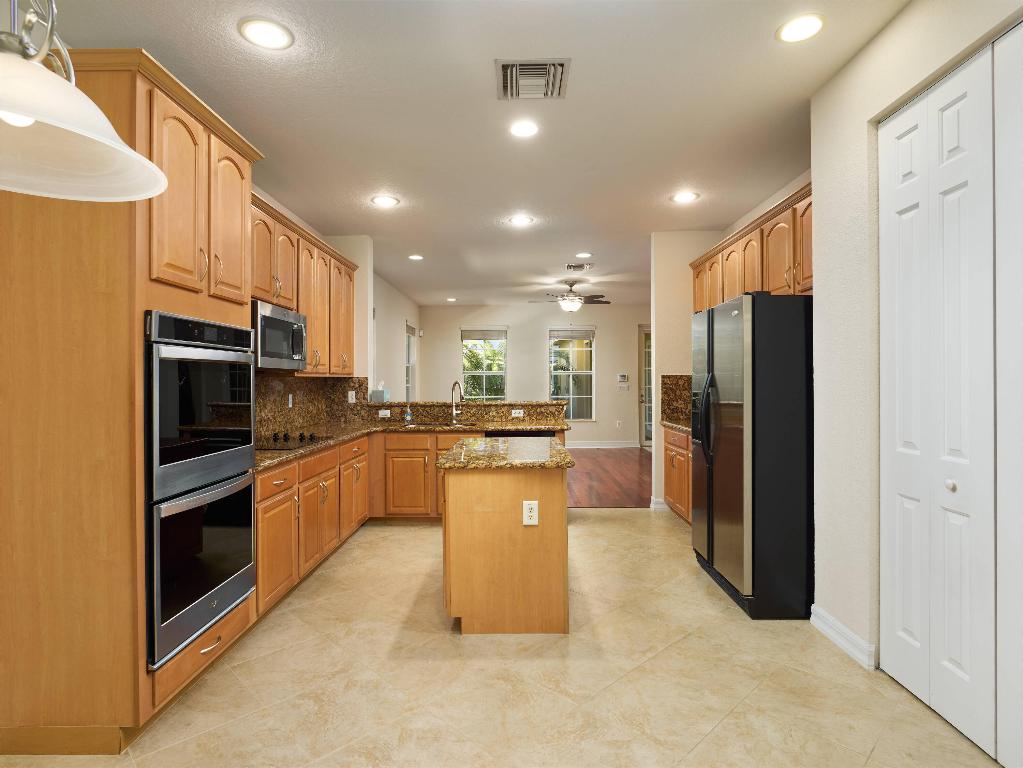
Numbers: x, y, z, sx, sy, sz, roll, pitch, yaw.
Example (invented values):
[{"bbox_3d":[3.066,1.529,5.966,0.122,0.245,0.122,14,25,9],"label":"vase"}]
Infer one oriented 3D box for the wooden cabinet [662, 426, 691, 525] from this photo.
[{"bbox_3d":[1.830,0.815,4.952,0.600,0.776,0.820,0,0,1],"label":"wooden cabinet"}]

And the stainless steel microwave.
[{"bbox_3d":[-1.728,-0.301,3.630,0.370,0.420,0.750,0,0,1],"label":"stainless steel microwave"}]

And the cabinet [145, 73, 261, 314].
[{"bbox_3d":[-1.598,-0.718,2.288,0.610,0.820,0.830,0,0,1],"label":"cabinet"}]

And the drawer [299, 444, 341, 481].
[{"bbox_3d":[-1.523,0.542,3.574,0.500,0.136,0.705,0,0,1],"label":"drawer"}]

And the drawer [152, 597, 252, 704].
[{"bbox_3d":[-1.555,1.125,2.331,0.530,0.150,0.710,0,0,0],"label":"drawer"}]

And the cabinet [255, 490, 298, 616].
[{"bbox_3d":[-1.615,0.925,3.020,0.620,0.585,0.520,0,0,0],"label":"cabinet"}]

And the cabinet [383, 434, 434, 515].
[{"bbox_3d":[-0.927,0.831,5.138,0.458,0.776,0.600,0,0,1],"label":"cabinet"}]

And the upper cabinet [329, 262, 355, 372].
[{"bbox_3d":[-1.747,-0.608,5.056,0.335,1.070,0.690,0,0,0],"label":"upper cabinet"}]

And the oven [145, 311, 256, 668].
[{"bbox_3d":[-1.575,0.388,2.345,0.610,1.310,0.757,0,0,0],"label":"oven"}]

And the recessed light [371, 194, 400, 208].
[{"bbox_3d":[-1.053,-1.508,4.415,0.240,0.030,0.240,0,0,1],"label":"recessed light"}]

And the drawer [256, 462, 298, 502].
[{"bbox_3d":[-1.550,0.549,3.017,0.530,0.135,0.495,0,0,0],"label":"drawer"}]

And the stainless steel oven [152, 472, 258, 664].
[{"bbox_3d":[-1.565,0.737,2.327,0.600,0.604,0.749,0,0,1],"label":"stainless steel oven"}]

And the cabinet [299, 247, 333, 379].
[{"bbox_3d":[-1.753,-0.604,4.371,0.335,1.070,0.680,0,0,0],"label":"cabinet"}]

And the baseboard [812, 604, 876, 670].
[{"bbox_3d":[1.649,1.257,2.683,0.032,0.122,0.471,0,0,1],"label":"baseboard"}]

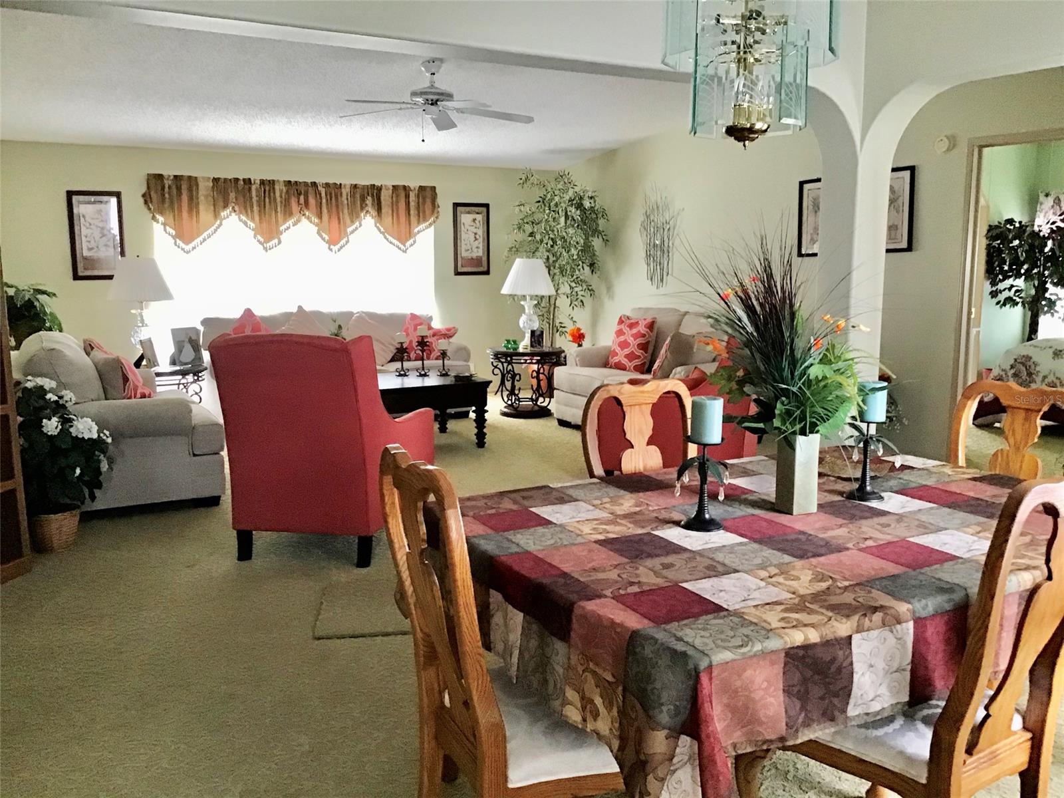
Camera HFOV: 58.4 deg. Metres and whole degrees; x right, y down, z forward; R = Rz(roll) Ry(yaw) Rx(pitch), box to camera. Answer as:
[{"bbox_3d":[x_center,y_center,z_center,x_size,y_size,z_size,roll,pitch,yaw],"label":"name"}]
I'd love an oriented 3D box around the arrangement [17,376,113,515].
[{"bbox_3d":[-2.316,0.229,4.720,0.480,0.680,0.460,-5,10,-30],"label":"arrangement"}]

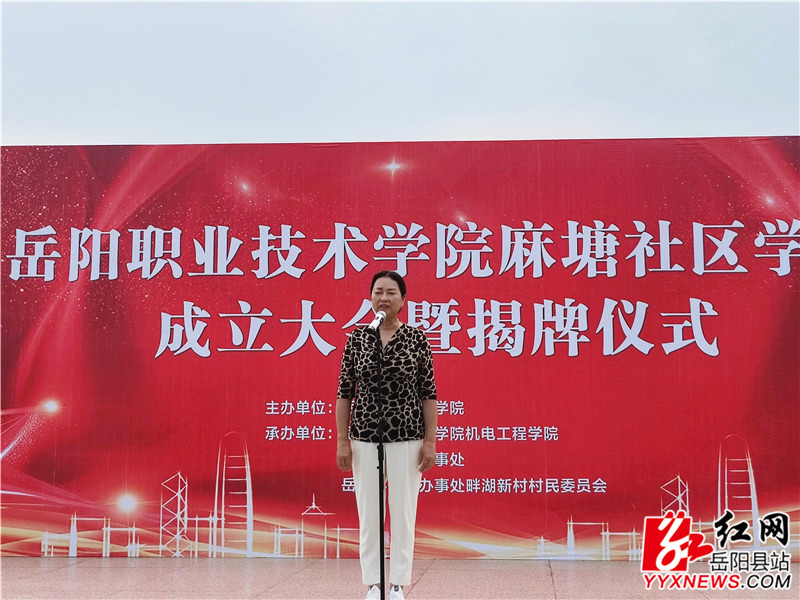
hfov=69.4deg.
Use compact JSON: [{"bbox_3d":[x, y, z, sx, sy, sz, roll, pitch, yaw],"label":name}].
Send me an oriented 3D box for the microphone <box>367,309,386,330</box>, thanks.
[{"bbox_3d":[-0.104,0.103,2.654,0.050,0.050,0.215,-1,20,13],"label":"microphone"}]

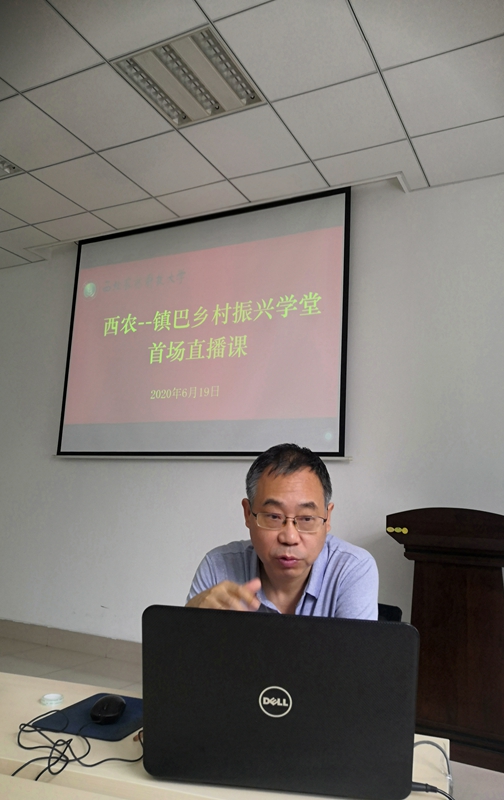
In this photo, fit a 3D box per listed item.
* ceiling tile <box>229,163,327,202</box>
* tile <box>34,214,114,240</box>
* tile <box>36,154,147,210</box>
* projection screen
[{"bbox_3d":[0.180,-1.445,4.133,0.600,0.020,0.334,-2,-12,28],"label":"ceiling tile"},{"bbox_3d":[-1.414,-1.379,4.965,0.600,0.020,0.334,-2,-12,28],"label":"tile"},{"bbox_3d":[-1.098,-1.486,4.282,0.600,0.020,0.600,-2,-12,28],"label":"tile"},{"bbox_3d":[-0.445,-0.490,4.590,2.400,1.830,0.040,-2,-12,28],"label":"projection screen"}]

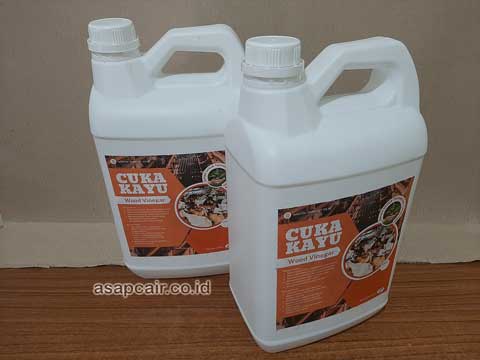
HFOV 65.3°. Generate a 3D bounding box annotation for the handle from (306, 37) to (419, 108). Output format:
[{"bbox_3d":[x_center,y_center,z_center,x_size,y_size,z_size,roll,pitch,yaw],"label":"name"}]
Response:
[{"bbox_3d":[0.115,-0.101,0.360,0.128,0.069,0.037,-12,31,-19],"label":"handle"}]

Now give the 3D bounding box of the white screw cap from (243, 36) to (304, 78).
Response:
[{"bbox_3d":[0.028,-0.105,0.316,0.052,0.025,0.052,-1,29,1],"label":"white screw cap"}]

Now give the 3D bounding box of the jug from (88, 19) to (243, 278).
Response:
[{"bbox_3d":[-0.080,-0.036,0.494,0.181,0.322,0.127,-3,29,-3],"label":"jug"}]

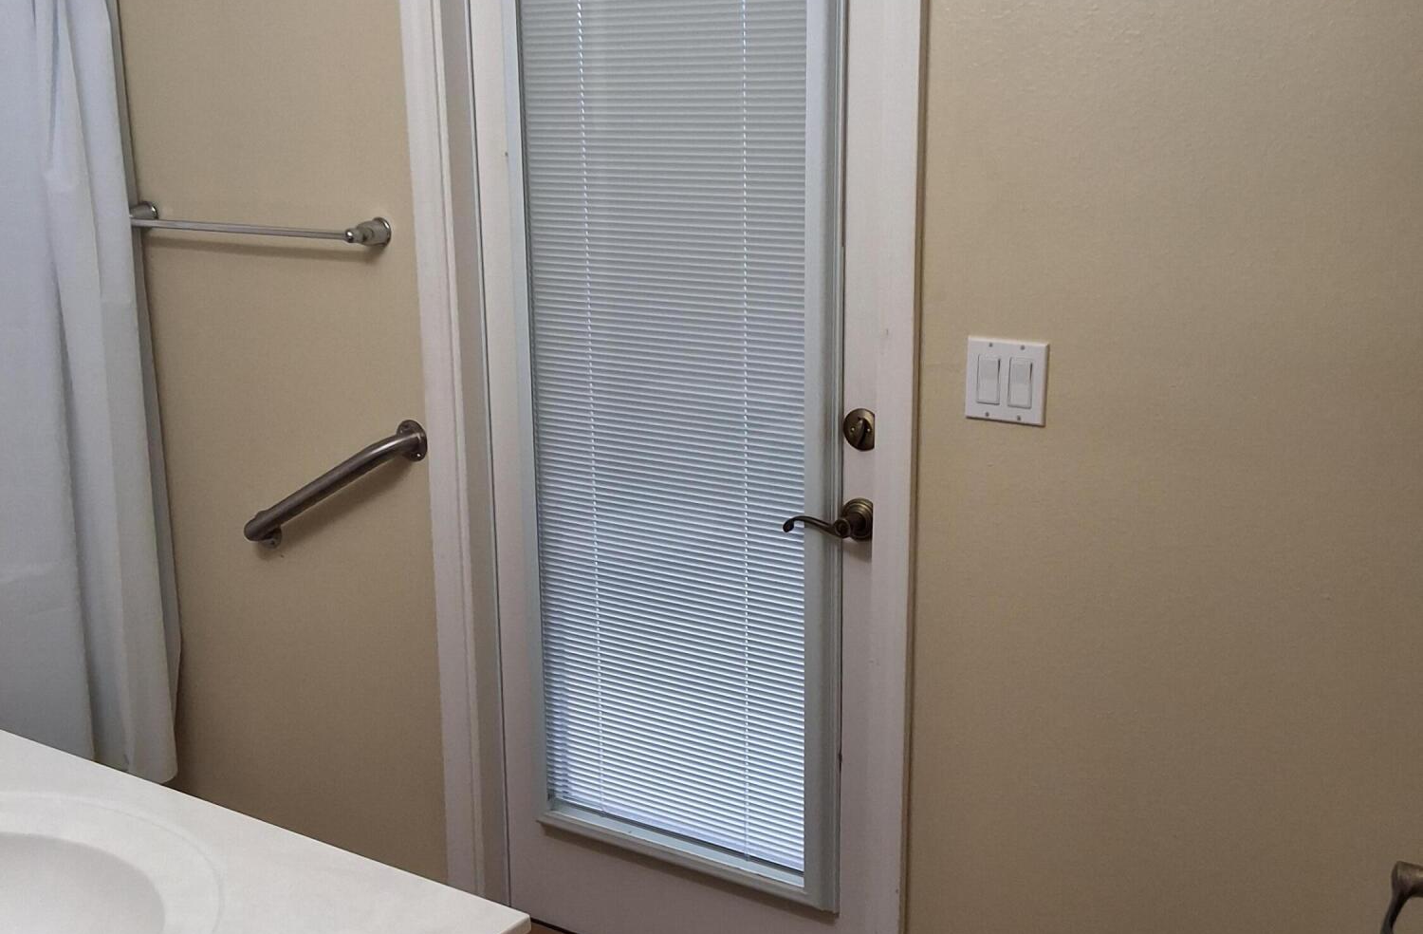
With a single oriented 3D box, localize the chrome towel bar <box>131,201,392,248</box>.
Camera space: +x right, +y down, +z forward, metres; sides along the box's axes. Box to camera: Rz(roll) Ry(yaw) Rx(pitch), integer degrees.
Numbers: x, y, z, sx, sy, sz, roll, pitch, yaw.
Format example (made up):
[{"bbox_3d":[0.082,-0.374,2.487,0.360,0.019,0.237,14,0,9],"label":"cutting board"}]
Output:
[{"bbox_3d":[-0.852,-0.435,2.785,0.658,0.052,0.082,8,17,31],"label":"chrome towel bar"}]

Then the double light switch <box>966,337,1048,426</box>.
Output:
[{"bbox_3d":[0.404,-0.116,2.096,0.115,0.114,0.010,8,17,31],"label":"double light switch"}]

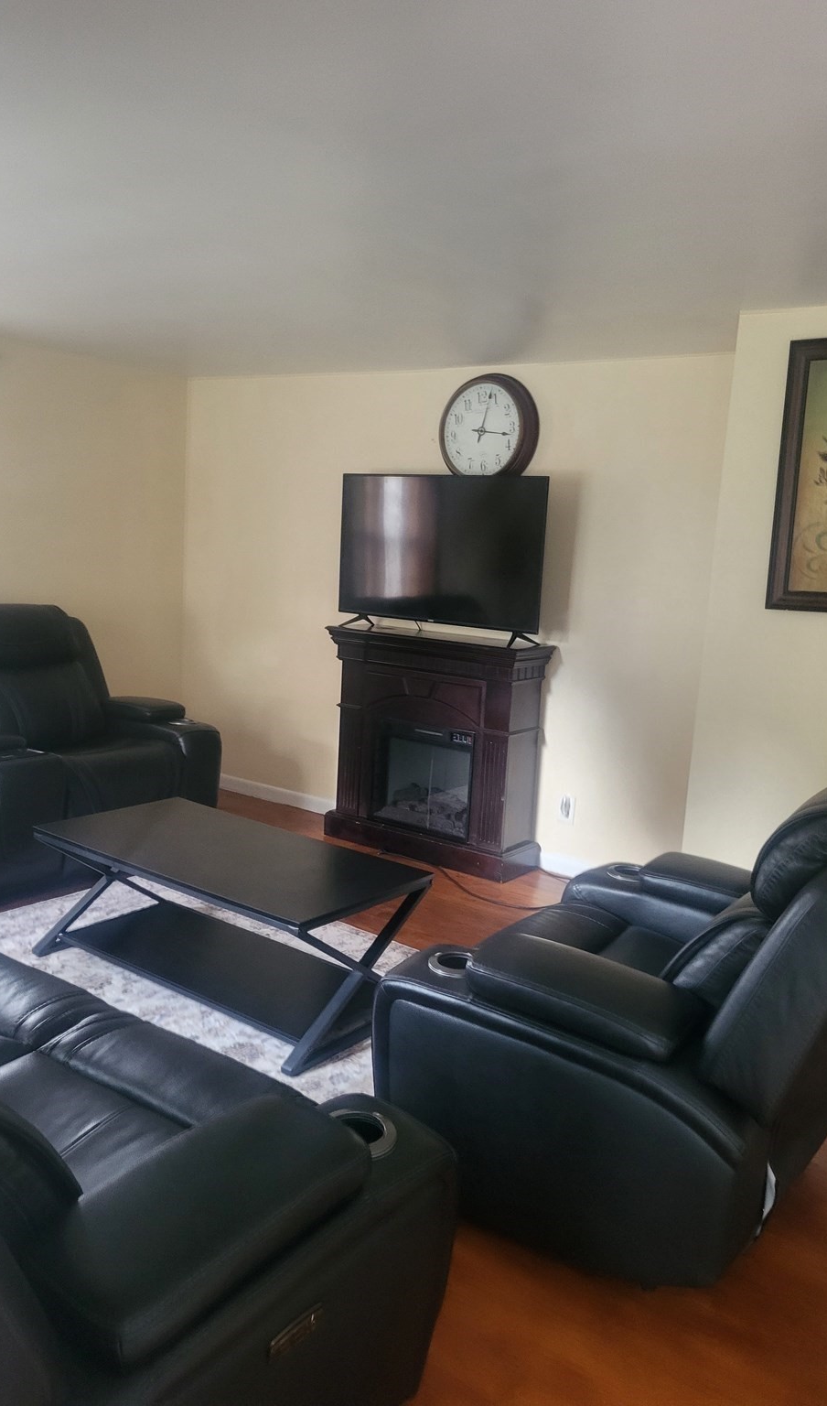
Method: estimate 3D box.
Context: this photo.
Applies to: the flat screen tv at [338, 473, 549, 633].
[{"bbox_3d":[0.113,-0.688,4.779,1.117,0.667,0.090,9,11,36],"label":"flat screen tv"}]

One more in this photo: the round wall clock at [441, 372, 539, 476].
[{"bbox_3d":[0.333,-1.222,4.735,0.485,0.485,0.080,9,11,33],"label":"round wall clock"}]

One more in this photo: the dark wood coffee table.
[{"bbox_3d":[-0.618,0.692,3.469,1.252,0.437,0.603,10,11,37],"label":"dark wood coffee table"}]

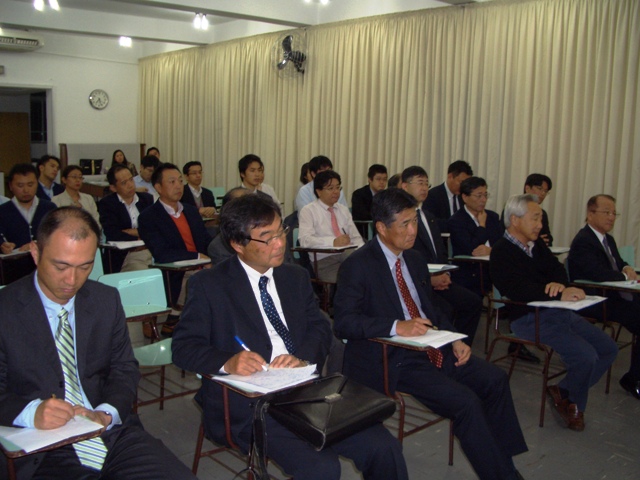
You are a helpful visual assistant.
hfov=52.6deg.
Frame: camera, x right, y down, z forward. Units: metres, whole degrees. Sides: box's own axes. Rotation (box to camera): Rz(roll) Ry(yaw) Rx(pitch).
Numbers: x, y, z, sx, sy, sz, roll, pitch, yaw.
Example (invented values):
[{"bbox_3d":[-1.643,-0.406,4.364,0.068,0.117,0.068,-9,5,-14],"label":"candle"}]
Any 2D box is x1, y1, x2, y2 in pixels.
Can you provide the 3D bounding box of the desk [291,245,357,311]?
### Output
[{"bbox_3d":[0.033,0.373,5.083,0.430,0.680,0.560,-5,11,-40],"label":"desk"}]

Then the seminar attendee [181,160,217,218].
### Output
[{"bbox_3d":[-1.204,-0.186,6.687,0.500,1.236,0.800,-5,11,-39],"label":"seminar attendee"}]

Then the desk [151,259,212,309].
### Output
[{"bbox_3d":[-0.851,0.298,4.080,0.380,0.320,0.320,-6,12,-40],"label":"desk"}]

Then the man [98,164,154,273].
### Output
[{"bbox_3d":[-1.375,0.068,4.801,0.520,1.226,0.760,-6,12,-40],"label":"man"}]

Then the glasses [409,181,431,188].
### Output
[{"bbox_3d":[0.663,-0.370,4.310,0.130,0.042,0.138,9,11,41],"label":"glasses"}]

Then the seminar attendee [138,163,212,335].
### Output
[{"bbox_3d":[-0.853,0.163,4.156,0.530,1.291,0.760,-6,12,-40],"label":"seminar attendee"}]

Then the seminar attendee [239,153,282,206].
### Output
[{"bbox_3d":[-0.524,-0.083,5.782,0.500,1.340,0.800,-4,10,-33],"label":"seminar attendee"}]

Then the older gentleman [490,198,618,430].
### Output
[{"bbox_3d":[1.211,0.378,3.470,0.510,1.218,0.760,-6,12,-44],"label":"older gentleman"}]

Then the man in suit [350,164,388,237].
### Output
[{"bbox_3d":[0.607,-0.007,5.604,0.500,1.262,0.760,-6,12,-40],"label":"man in suit"}]

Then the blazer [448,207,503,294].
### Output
[{"bbox_3d":[1.150,0.055,4.882,0.500,0.620,0.400,-5,11,-40],"label":"blazer"}]

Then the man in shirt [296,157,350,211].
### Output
[{"bbox_3d":[0.100,-0.107,6.064,0.500,1.347,0.780,-5,11,-40],"label":"man in shirt"}]

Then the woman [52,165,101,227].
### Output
[{"bbox_3d":[-2.018,-0.045,5.545,0.470,1.156,0.750,-6,12,-40],"label":"woman"}]

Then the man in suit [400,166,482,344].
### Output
[{"bbox_3d":[0.761,0.186,4.312,0.520,1.323,0.820,-5,11,-40],"label":"man in suit"}]

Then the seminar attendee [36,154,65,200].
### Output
[{"bbox_3d":[-2.497,-0.199,6.199,0.500,1.210,0.760,-6,12,-40],"label":"seminar attendee"}]

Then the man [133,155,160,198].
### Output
[{"bbox_3d":[-1.610,-0.222,6.500,0.500,1.224,0.760,-6,12,-40],"label":"man"}]

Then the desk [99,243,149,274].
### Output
[{"bbox_3d":[-1.312,0.190,4.622,0.380,0.320,0.320,-6,12,-40],"label":"desk"}]

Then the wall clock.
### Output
[{"bbox_3d":[-3.389,-2.145,9.900,0.320,0.320,0.050,-6,12,-40],"label":"wall clock"}]

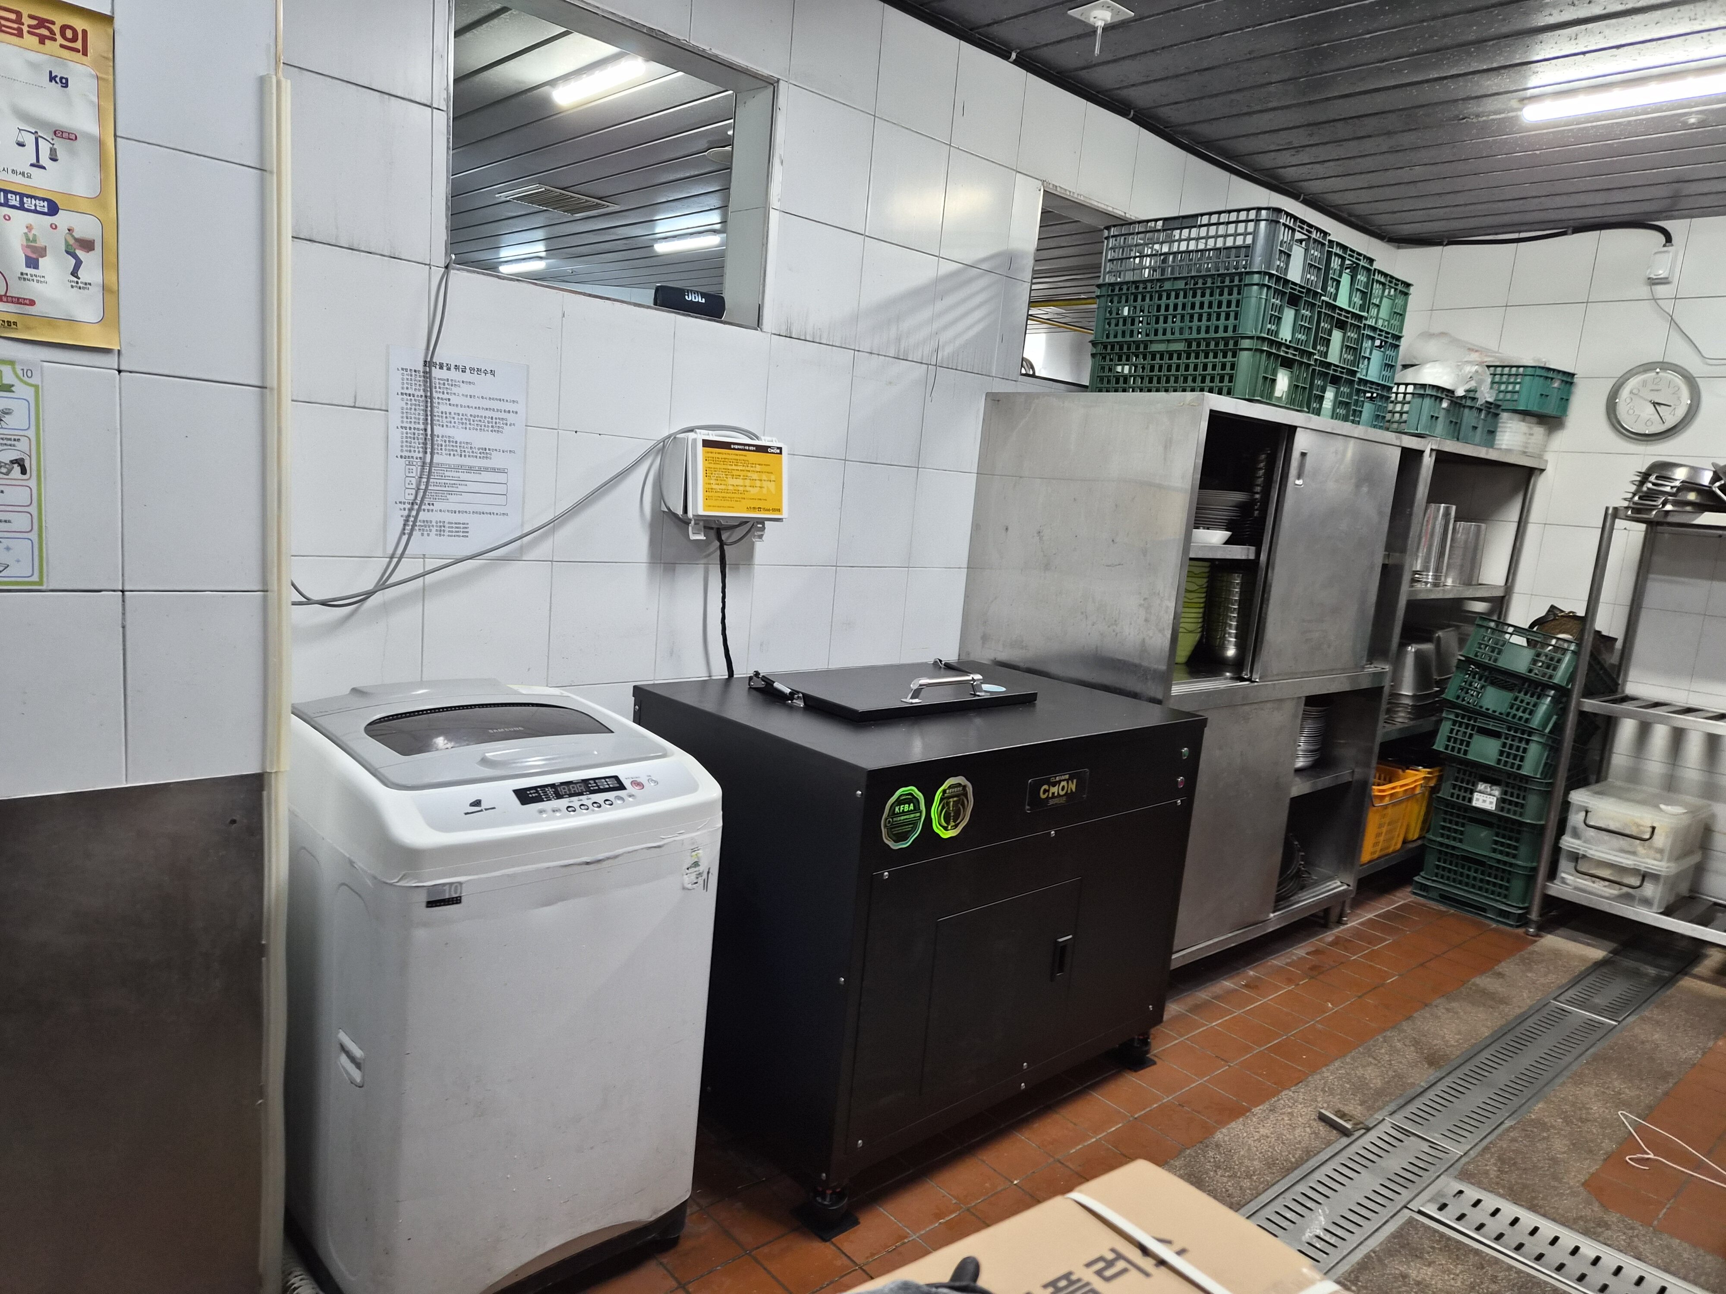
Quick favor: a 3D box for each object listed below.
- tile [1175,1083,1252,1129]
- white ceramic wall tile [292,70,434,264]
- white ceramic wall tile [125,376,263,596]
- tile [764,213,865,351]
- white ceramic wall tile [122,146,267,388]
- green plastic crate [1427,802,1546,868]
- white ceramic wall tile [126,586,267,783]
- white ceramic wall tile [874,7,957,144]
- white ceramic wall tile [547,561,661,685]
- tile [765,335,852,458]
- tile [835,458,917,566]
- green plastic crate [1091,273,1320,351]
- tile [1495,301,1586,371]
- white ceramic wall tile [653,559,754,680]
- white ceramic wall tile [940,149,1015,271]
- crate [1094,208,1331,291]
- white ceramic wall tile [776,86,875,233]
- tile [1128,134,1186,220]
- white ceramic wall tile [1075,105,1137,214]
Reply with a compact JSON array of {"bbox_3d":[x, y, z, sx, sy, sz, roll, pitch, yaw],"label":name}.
[{"bbox_3d":[0.888,1.168,2.922,0.150,0.012,0.150,-3,12,-43],"label":"tile"},{"bbox_3d":[-0.981,-0.924,2.227,0.299,0.299,0.010,-3,12,-44],"label":"white ceramic wall tile"},{"bbox_3d":[-0.961,-0.230,1.653,0.185,0.300,0.010,-3,12,-43],"label":"white ceramic wall tile"},{"bbox_3d":[-0.119,-0.975,3.080,0.297,0.302,0.010,-3,11,-43],"label":"tile"},{"bbox_3d":[-0.954,-0.536,1.647,0.187,0.302,0.010,-3,11,-43],"label":"white ceramic wall tile"},{"bbox_3d":[2.635,0.716,4.716,0.530,0.168,0.365,-3,12,-43],"label":"green plastic crate"},{"bbox_3d":[-0.985,0.062,1.708,0.195,0.292,0.010,-3,12,-43],"label":"white ceramic wall tile"},{"bbox_3d":[0.152,-1.581,3.182,0.299,0.290,0.010,-3,12,-44],"label":"white ceramic wall tile"},{"bbox_3d":[-0.629,-0.056,2.787,0.293,0.300,0.010,-3,11,-43],"label":"white ceramic wall tile"},{"bbox_3d":[-0.145,-0.669,3.097,0.293,0.300,0.010,-3,11,-43],"label":"tile"},{"bbox_3d":[0.046,-0.389,3.364,0.299,0.299,0.010,-3,12,-44],"label":"tile"},{"bbox_3d":[0.979,-0.953,3.314,0.350,0.165,0.530,-3,12,-43],"label":"green plastic crate"},{"bbox_3d":[2.796,-1.258,4.740,0.010,0.296,0.293,-3,11,-43],"label":"tile"},{"bbox_3d":[-0.413,-0.065,2.991,0.299,0.299,0.010,-3,12,-44],"label":"white ceramic wall tile"},{"bbox_3d":[0.349,-1.290,3.406,0.295,0.302,0.010,-3,12,-43],"label":"white ceramic wall tile"},{"bbox_3d":[1.043,-1.160,3.432,0.360,0.180,0.550,-3,12,-44],"label":"crate"},{"bbox_3d":[-0.093,-1.285,3.047,0.300,0.300,0.010,-3,12,-43],"label":"white ceramic wall tile"},{"bbox_3d":[1.041,-1.639,4.044,0.300,0.300,0.010,-3,12,-43],"label":"tile"},{"bbox_3d":[0.818,-1.628,3.834,0.300,0.300,0.010,-3,12,-43],"label":"white ceramic wall tile"}]

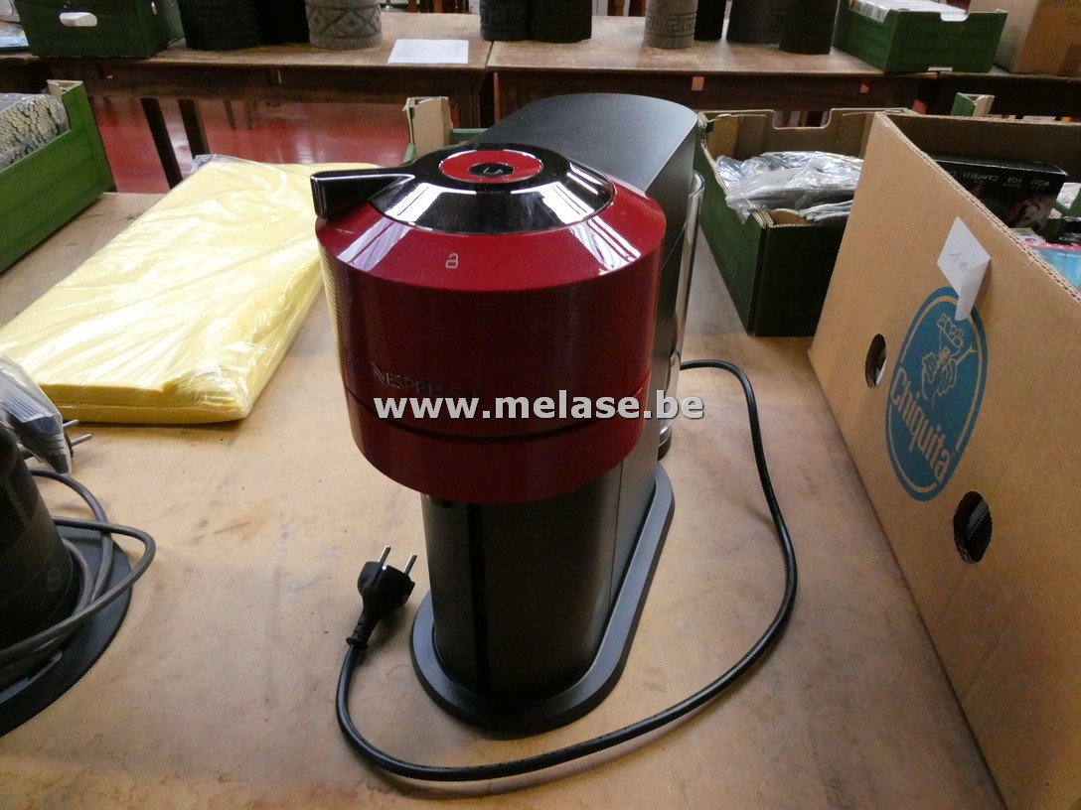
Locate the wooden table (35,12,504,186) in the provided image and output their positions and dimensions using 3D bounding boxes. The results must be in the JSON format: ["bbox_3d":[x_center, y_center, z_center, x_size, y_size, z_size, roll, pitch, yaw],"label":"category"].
[{"bbox_3d":[-0.741,-0.817,2.495,1.189,0.755,0.822,1,36,0],"label":"wooden table"}]

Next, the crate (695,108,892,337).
[{"bbox_3d":[0.365,-0.238,0.925,0.289,0.127,0.402,1,36,0],"label":"crate"}]

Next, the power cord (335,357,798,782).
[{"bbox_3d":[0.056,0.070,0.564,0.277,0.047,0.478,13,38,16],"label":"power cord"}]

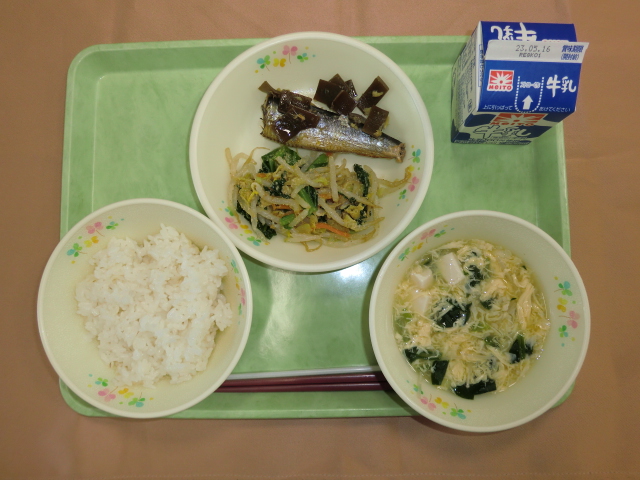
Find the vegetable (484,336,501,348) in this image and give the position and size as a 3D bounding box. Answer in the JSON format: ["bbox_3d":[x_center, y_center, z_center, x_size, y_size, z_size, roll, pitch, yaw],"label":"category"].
[{"bbox_3d":[0.111,0.066,0.310,0.011,0.005,0.008,0,86,2],"label":"vegetable"}]

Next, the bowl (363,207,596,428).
[{"bbox_3d":[0.099,0.051,0.321,0.136,0.054,0.136,0,86,2],"label":"bowl"}]

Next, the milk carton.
[{"bbox_3d":[0.126,-0.103,0.313,0.058,0.086,0.058,1,86,2],"label":"milk carton"}]

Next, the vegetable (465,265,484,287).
[{"bbox_3d":[0.101,0.023,0.313,0.013,0.006,0.014,0,86,2],"label":"vegetable"}]

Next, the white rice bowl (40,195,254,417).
[{"bbox_3d":[-0.108,0.044,0.325,0.136,0.054,0.136,0,86,2],"label":"white rice bowl"}]

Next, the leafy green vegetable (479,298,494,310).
[{"bbox_3d":[0.108,0.042,0.311,0.011,0.005,0.008,0,86,2],"label":"leafy green vegetable"}]

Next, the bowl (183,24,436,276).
[{"bbox_3d":[-0.005,-0.056,0.335,0.160,0.043,0.160,0,86,2],"label":"bowl"}]

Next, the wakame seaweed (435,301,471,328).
[{"bbox_3d":[0.088,0.049,0.316,0.023,0.007,0.018,0,86,2],"label":"wakame seaweed"}]

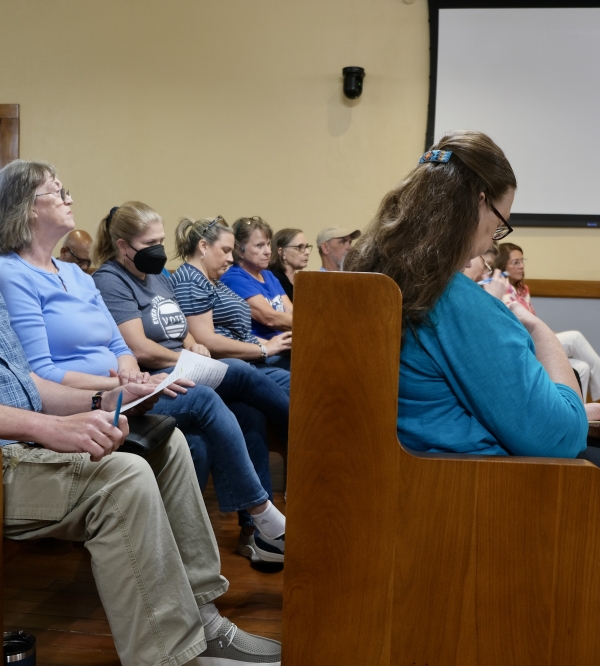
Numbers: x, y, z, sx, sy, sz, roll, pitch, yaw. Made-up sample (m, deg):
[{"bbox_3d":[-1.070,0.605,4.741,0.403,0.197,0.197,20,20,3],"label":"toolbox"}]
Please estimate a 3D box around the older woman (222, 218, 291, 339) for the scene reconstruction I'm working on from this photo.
[{"bbox_3d":[-0.031,0.085,3.449,0.820,1.225,0.500,3,4,25],"label":"older woman"}]

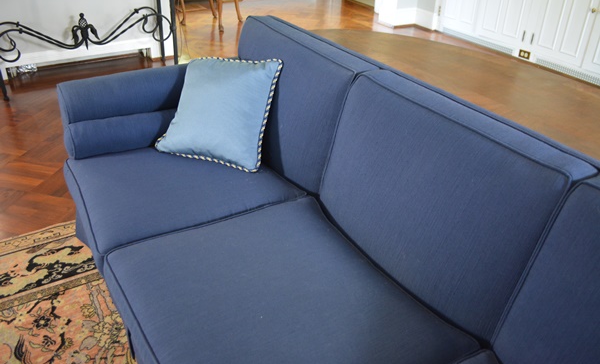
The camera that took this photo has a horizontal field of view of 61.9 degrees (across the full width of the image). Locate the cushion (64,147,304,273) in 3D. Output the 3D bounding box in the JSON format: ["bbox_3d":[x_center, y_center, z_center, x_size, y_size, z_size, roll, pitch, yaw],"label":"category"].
[{"bbox_3d":[-0.402,0.041,1.755,0.690,0.155,0.630,-15,34,-26],"label":"cushion"}]

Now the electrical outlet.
[{"bbox_3d":[2.043,-1.156,4.542,0.012,0.072,0.116,-14,34,-25],"label":"electrical outlet"}]

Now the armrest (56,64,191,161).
[{"bbox_3d":[-0.559,-0.307,1.945,0.700,0.270,0.180,-15,34,-26],"label":"armrest"}]

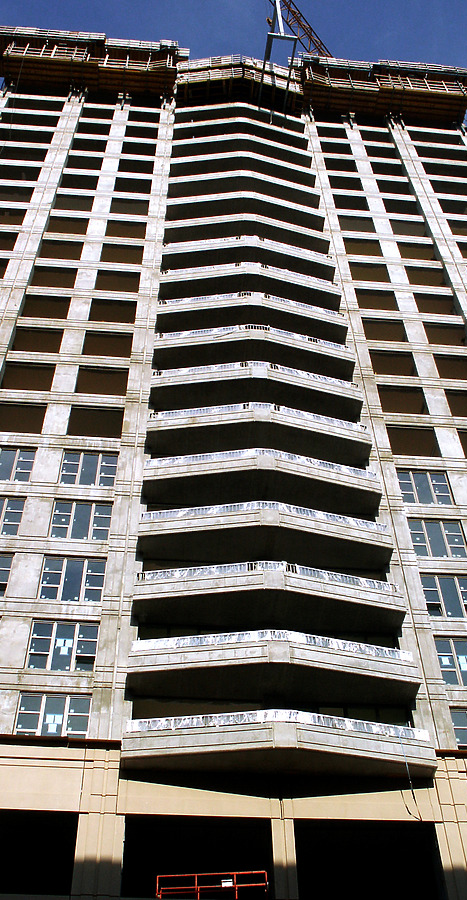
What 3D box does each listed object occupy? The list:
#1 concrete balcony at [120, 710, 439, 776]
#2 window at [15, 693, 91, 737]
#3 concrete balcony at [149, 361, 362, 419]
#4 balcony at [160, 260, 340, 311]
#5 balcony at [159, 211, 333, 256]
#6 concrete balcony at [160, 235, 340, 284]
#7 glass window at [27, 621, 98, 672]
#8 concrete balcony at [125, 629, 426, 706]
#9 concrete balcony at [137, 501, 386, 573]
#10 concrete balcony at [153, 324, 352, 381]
[{"bbox_3d":[1.405,9.026,27.584,9.535,1.285,2.184,3,-49,-4],"label":"concrete balcony"},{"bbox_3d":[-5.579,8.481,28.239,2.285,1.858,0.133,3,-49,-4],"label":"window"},{"bbox_3d":[1.081,-2.753,40.969,9.512,1.314,2.224,3,-49,-4],"label":"concrete balcony"},{"bbox_3d":[0.918,-8.631,47.767,9.512,1.314,2.224,3,-49,-4],"label":"balcony"},{"bbox_3d":[0.809,-12.376,52.415,9.496,0.887,2.184,3,-49,-4],"label":"balcony"},{"bbox_3d":[0.854,-10.527,50.269,9.496,1.285,2.184,3,-49,-4],"label":"concrete balcony"},{"bbox_3d":[-5.815,6.680,31.037,2.300,2.043,0.150,3,-49,-4],"label":"glass window"},{"bbox_3d":[1.356,7.023,29.823,9.551,1.278,1.910,3,-49,-4],"label":"concrete balcony"},{"bbox_3d":[1.224,3.096,33.695,9.381,1.283,2.213,3,-49,-4],"label":"concrete balcony"},{"bbox_3d":[1.027,-4.716,43.234,9.512,1.314,2.224,3,-49,-4],"label":"concrete balcony"}]

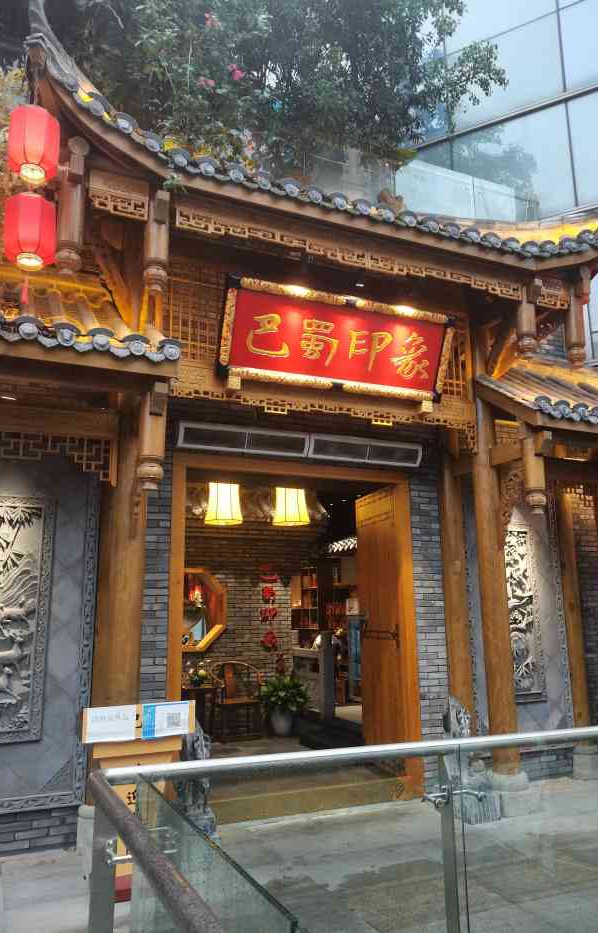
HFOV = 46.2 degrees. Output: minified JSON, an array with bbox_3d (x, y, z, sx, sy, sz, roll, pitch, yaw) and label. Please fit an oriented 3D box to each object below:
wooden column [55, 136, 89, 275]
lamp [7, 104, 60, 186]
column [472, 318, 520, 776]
[{"bbox_3d":[-1.490,-1.688,4.605,0.168,0.941,0.168,5,-12,-24],"label":"wooden column"},{"bbox_3d":[-1.601,-1.946,4.255,0.286,0.437,0.286,5,-12,-24],"label":"lamp"},{"bbox_3d":[1.794,0.649,6.463,0.242,4.092,0.242,4,-12,-24],"label":"column"}]

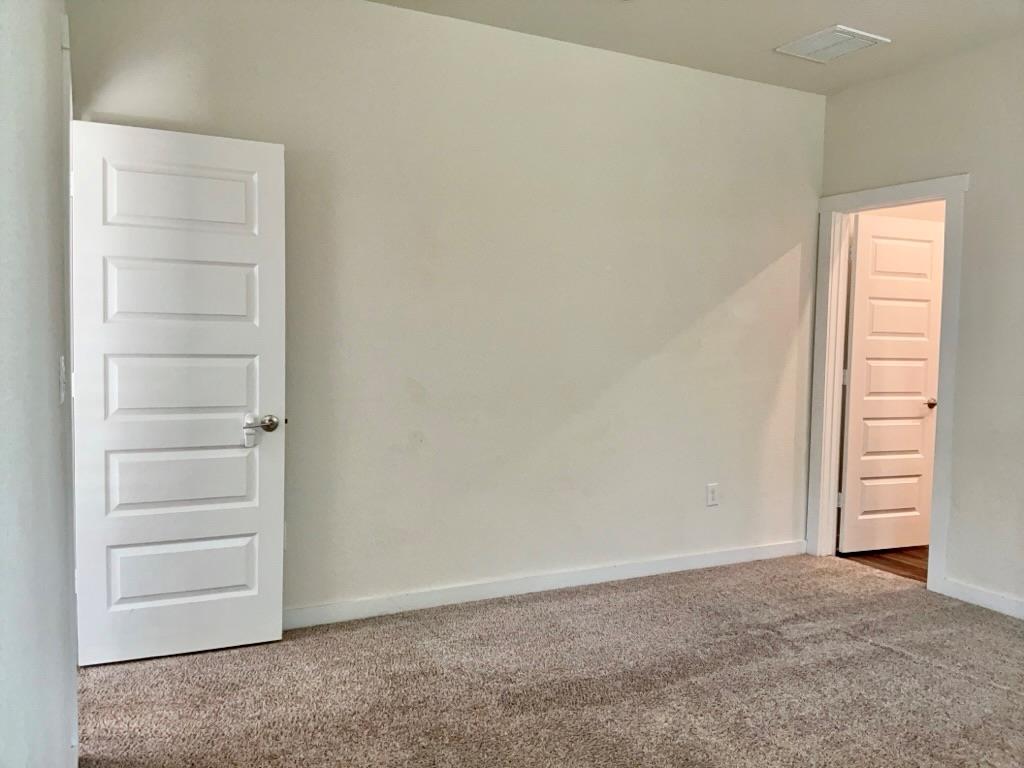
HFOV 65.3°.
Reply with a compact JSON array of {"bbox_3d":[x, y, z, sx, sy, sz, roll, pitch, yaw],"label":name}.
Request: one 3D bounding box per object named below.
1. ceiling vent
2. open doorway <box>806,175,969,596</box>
[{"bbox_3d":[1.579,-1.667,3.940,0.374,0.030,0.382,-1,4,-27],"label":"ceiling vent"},{"bbox_3d":[2.097,-0.014,4.475,0.139,2.153,0.907,-1,4,-27],"label":"open doorway"}]

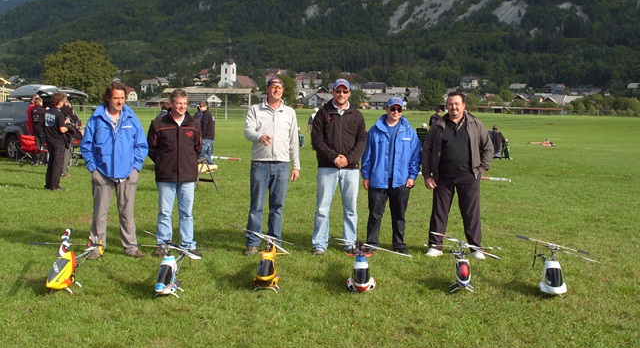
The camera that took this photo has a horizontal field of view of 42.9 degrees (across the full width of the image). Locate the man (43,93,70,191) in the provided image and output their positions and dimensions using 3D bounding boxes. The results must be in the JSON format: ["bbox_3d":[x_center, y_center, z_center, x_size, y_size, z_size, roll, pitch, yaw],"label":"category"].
[{"bbox_3d":[-4.909,-0.612,15.126,0.550,1.800,0.420,4,6,35],"label":"man"}]

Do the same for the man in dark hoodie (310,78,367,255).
[{"bbox_3d":[0.198,-0.083,8.725,0.580,1.850,0.380,0,5,0],"label":"man in dark hoodie"}]

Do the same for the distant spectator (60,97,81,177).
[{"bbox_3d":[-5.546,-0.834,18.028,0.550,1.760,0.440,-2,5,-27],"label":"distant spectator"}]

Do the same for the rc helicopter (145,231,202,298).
[{"bbox_3d":[-1.260,0.792,6.943,0.560,0.410,1.250,0,5,6],"label":"rc helicopter"}]

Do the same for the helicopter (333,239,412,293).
[{"bbox_3d":[0.380,0.792,7.063,0.650,0.390,1.250,0,5,2],"label":"helicopter"}]

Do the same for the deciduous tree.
[{"bbox_3d":[-49.900,-20.098,169.393,15.800,14.800,15.800,-1,5,-16],"label":"deciduous tree"}]

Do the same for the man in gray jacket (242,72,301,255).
[{"bbox_3d":[-0.516,-0.090,8.684,0.580,1.870,0.420,0,5,-5],"label":"man in gray jacket"}]

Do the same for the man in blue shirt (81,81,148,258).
[{"bbox_3d":[-2.132,-0.046,8.386,0.680,1.810,0.400,-1,5,-14],"label":"man in blue shirt"}]

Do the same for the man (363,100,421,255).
[{"bbox_3d":[0.747,0.028,8.552,0.640,1.670,0.400,0,5,2],"label":"man"}]

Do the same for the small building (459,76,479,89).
[{"bbox_3d":[103.120,-62.781,560.000,9.500,8.800,9.200,5,6,43],"label":"small building"}]

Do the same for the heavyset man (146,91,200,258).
[{"bbox_3d":[-1.528,-0.017,8.600,0.580,1.750,0.380,-1,5,-14],"label":"heavyset man"}]

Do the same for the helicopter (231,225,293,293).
[{"bbox_3d":[-0.490,0.782,7.062,0.580,0.410,1.250,0,5,1],"label":"helicopter"}]

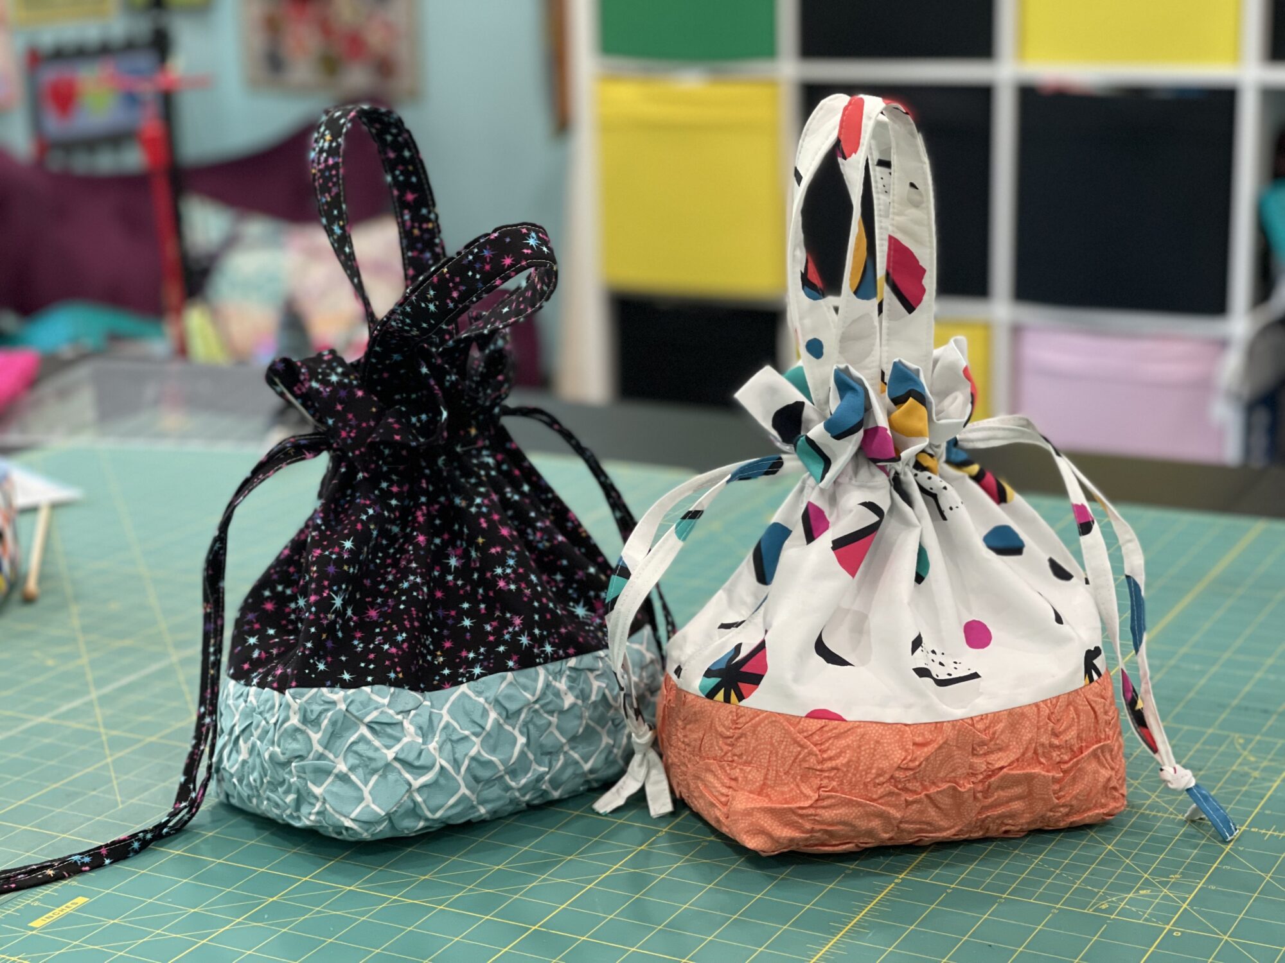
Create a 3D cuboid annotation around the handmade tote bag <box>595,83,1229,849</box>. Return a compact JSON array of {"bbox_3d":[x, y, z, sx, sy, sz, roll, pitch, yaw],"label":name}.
[{"bbox_3d":[0.127,-0.010,1.177,0.306,0.356,0.150,-2,15,-6],"label":"handmade tote bag"}]

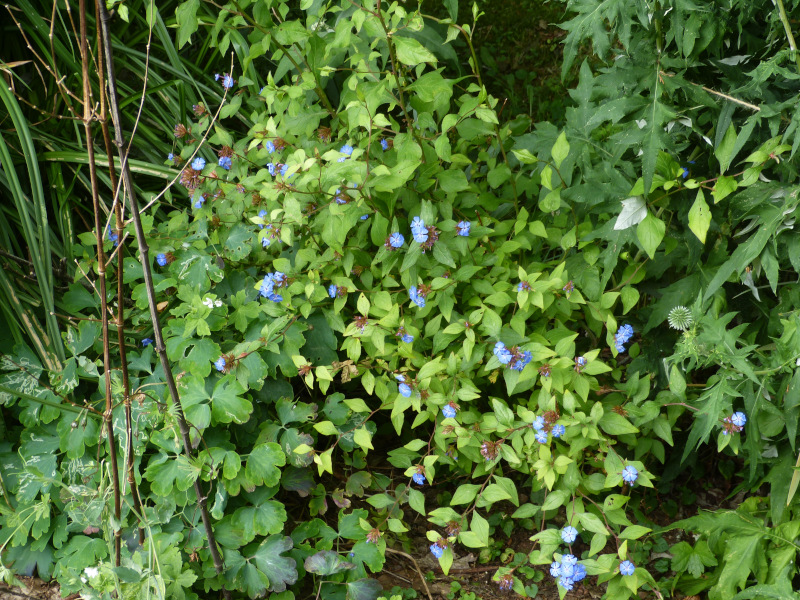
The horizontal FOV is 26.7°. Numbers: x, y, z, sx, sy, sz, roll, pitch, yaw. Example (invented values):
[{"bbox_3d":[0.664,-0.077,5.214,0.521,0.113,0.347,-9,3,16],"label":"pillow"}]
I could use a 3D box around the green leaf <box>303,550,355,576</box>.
[{"bbox_3d":[-0.089,0.331,2.120,0.050,0.014,0.050,16,34,25],"label":"green leaf"}]

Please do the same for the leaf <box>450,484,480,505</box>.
[{"bbox_3d":[0.084,0.248,2.150,0.038,0.019,0.020,0,25,0],"label":"leaf"}]

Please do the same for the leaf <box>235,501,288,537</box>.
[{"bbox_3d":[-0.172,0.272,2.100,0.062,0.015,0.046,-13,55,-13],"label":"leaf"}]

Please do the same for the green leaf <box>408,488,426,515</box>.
[{"bbox_3d":[0.022,0.254,2.130,0.021,0.008,0.036,-14,68,-12],"label":"green leaf"}]

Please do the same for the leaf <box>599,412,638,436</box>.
[{"bbox_3d":[0.298,0.168,2.300,0.052,0.018,0.030,6,26,14],"label":"leaf"}]

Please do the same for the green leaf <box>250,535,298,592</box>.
[{"bbox_3d":[-0.153,0.325,2.070,0.055,0.014,0.062,31,58,13],"label":"green leaf"}]

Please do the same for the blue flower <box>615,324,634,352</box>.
[{"bbox_3d":[0.309,0.053,2.320,0.027,0.034,0.021,-11,27,-23],"label":"blue flower"}]

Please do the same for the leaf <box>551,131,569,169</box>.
[{"bbox_3d":[0.236,-0.223,2.500,0.026,0.051,0.020,0,25,0],"label":"leaf"}]

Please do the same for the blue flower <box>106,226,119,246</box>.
[{"bbox_3d":[-0.439,-0.097,2.580,0.022,0.029,0.018,14,28,27],"label":"blue flower"}]

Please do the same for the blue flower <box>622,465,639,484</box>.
[{"bbox_3d":[0.307,0.233,2.250,0.021,0.022,0.015,0,25,0],"label":"blue flower"}]

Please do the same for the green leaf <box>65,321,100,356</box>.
[{"bbox_3d":[-0.442,0.054,2.350,0.049,0.042,0.028,0,25,0],"label":"green leaf"}]

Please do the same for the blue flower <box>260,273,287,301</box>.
[{"bbox_3d":[-0.180,-0.019,2.400,0.034,0.033,0.024,6,26,14],"label":"blue flower"}]

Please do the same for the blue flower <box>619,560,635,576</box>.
[{"bbox_3d":[0.278,0.329,2.070,0.019,0.010,0.019,-2,70,-4],"label":"blue flower"}]

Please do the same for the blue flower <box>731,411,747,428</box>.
[{"bbox_3d":[0.468,0.165,2.330,0.021,0.021,0.015,-4,25,-9],"label":"blue flower"}]

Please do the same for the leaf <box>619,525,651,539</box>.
[{"bbox_3d":[0.313,0.309,2.250,0.042,0.009,0.023,0,25,0],"label":"leaf"}]

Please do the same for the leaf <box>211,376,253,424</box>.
[{"bbox_3d":[-0.220,0.131,2.200,0.055,0.045,0.040,0,25,0],"label":"leaf"}]

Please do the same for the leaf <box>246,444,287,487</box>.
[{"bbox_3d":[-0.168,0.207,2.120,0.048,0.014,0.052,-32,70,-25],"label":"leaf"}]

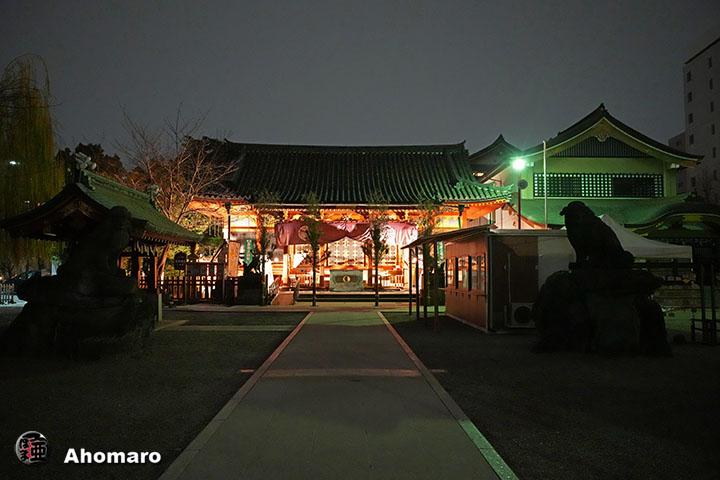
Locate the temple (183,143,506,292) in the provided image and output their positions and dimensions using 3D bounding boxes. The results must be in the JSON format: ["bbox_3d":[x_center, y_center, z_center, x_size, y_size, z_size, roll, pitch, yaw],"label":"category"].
[{"bbox_3d":[-0.531,-1.314,29.439,16.800,9.400,11.000,0,-4,-1],"label":"temple"}]

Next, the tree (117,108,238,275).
[{"bbox_3d":[-7.844,-1.422,21.444,5.200,8.600,4.800,0,-4,-1],"label":"tree"}]

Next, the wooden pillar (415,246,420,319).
[{"bbox_3d":[1.921,1.372,16.524,0.100,2.400,0.100,0,-4,-1],"label":"wooden pillar"}]

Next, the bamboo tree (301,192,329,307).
[{"bbox_3d":[-2.003,0.424,22.104,1.250,5.000,1.150,0,-4,-1],"label":"bamboo tree"}]

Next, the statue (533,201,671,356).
[{"bbox_3d":[4.754,0.684,10.049,2.500,2.950,1.750,0,-4,-6],"label":"statue"}]

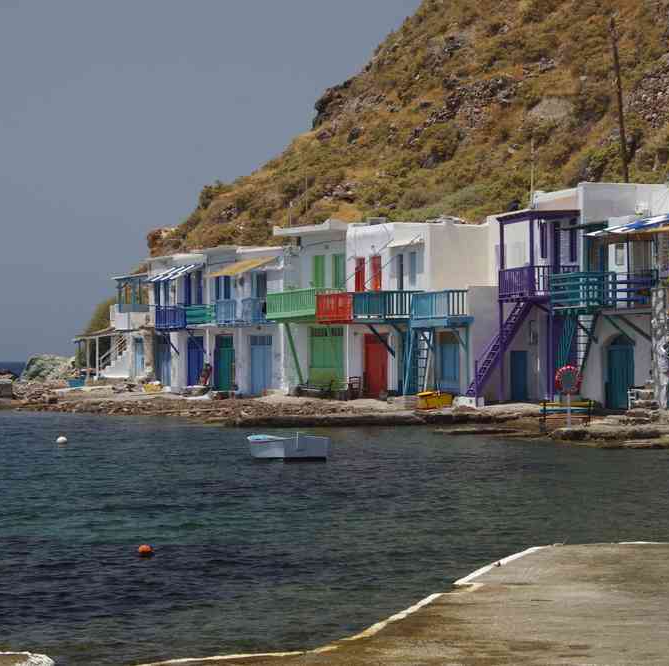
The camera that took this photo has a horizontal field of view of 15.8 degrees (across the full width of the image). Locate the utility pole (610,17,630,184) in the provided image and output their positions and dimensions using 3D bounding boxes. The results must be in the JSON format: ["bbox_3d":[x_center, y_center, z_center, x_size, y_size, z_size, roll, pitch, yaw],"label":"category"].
[{"bbox_3d":[12.084,-9.612,102.000,0.220,7.600,0.220,-5,-1,0],"label":"utility pole"}]

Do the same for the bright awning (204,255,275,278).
[{"bbox_3d":[-3.679,-2.631,95.500,1.700,0.800,3.000,0,-1,-24],"label":"bright awning"}]

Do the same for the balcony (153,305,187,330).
[{"bbox_3d":[-7.157,-0.667,106.000,0.950,1.080,2.500,0,-1,-22],"label":"balcony"}]

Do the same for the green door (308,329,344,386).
[{"bbox_3d":[-0.335,0.965,95.060,0.150,2.401,2.254,0,-1,-33],"label":"green door"}]

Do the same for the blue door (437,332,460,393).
[{"bbox_3d":[3.896,1.008,82.500,0.120,2.100,1.600,0,-1,-24],"label":"blue door"}]

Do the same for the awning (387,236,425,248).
[{"bbox_3d":[2.462,-3.138,83.700,0.620,0.380,2.200,0,-1,-22],"label":"awning"}]

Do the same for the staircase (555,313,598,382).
[{"bbox_3d":[7.201,0.622,71.540,0.980,2.450,0.980,0,-1,-23],"label":"staircase"}]

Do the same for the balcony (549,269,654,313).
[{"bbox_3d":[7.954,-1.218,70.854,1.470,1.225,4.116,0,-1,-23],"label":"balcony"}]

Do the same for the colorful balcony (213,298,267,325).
[{"bbox_3d":[-3.997,-0.909,102.116,0.980,1.078,3.724,0,-1,-26],"label":"colorful balcony"}]

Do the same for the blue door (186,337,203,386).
[{"bbox_3d":[-6.125,1.251,106.000,0.120,2.200,2.200,0,-1,-22],"label":"blue door"}]

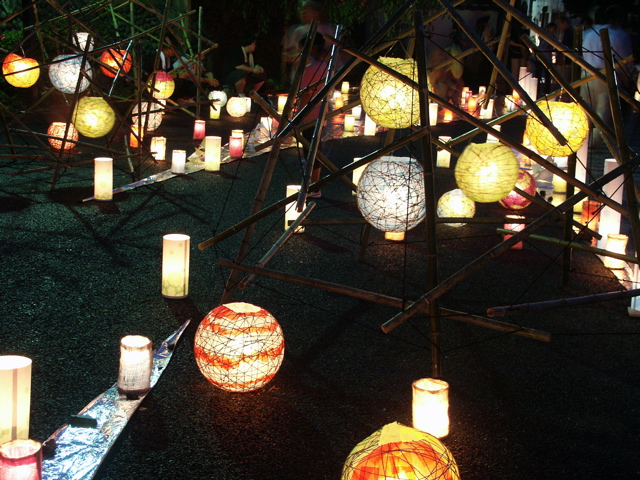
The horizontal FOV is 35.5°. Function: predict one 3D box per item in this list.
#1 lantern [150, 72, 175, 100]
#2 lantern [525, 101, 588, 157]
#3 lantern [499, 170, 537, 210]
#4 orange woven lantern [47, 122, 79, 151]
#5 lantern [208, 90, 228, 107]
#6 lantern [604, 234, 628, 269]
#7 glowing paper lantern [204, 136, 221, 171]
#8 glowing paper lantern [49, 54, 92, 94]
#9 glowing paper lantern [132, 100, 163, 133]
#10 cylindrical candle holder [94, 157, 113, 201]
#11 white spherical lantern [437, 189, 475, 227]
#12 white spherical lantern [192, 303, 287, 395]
[{"bbox_3d":[-1.658,-1.613,10.454,0.290,0.284,0.290,0,13,-9],"label":"lantern"},{"bbox_3d":[1.198,-0.558,5.032,0.315,0.280,0.315,4,13,0],"label":"lantern"},{"bbox_3d":[1.505,-0.368,7.602,0.285,0.280,0.285,5,13,11],"label":"lantern"},{"bbox_3d":[-2.520,-1.023,9.812,0.314,0.286,0.314,-1,13,-14],"label":"orange woven lantern"},{"bbox_3d":[-1.448,-1.986,14.204,0.270,0.260,0.270,1,13,-6],"label":"lantern"},{"bbox_3d":[1.770,0.070,5.961,0.130,0.181,0.130,6,14,17],"label":"lantern"},{"bbox_3d":[-0.950,-0.765,8.892,0.133,0.295,0.133,4,13,0],"label":"glowing paper lantern"},{"bbox_3d":[-2.080,-1.386,8.351,0.372,0.346,0.372,-1,13,-14],"label":"glowing paper lantern"},{"bbox_3d":[-1.823,-1.304,10.544,0.320,0.300,0.320,4,13,0],"label":"glowing paper lantern"},{"bbox_3d":[-1.571,-0.439,7.260,0.132,0.297,0.132,4,13,0],"label":"cylindrical candle holder"},{"bbox_3d":[0.946,-0.217,6.904,0.267,0.262,0.267,4,13,8],"label":"white spherical lantern"},{"bbox_3d":[-0.298,0.401,3.716,0.335,0.325,0.335,4,13,0],"label":"white spherical lantern"}]

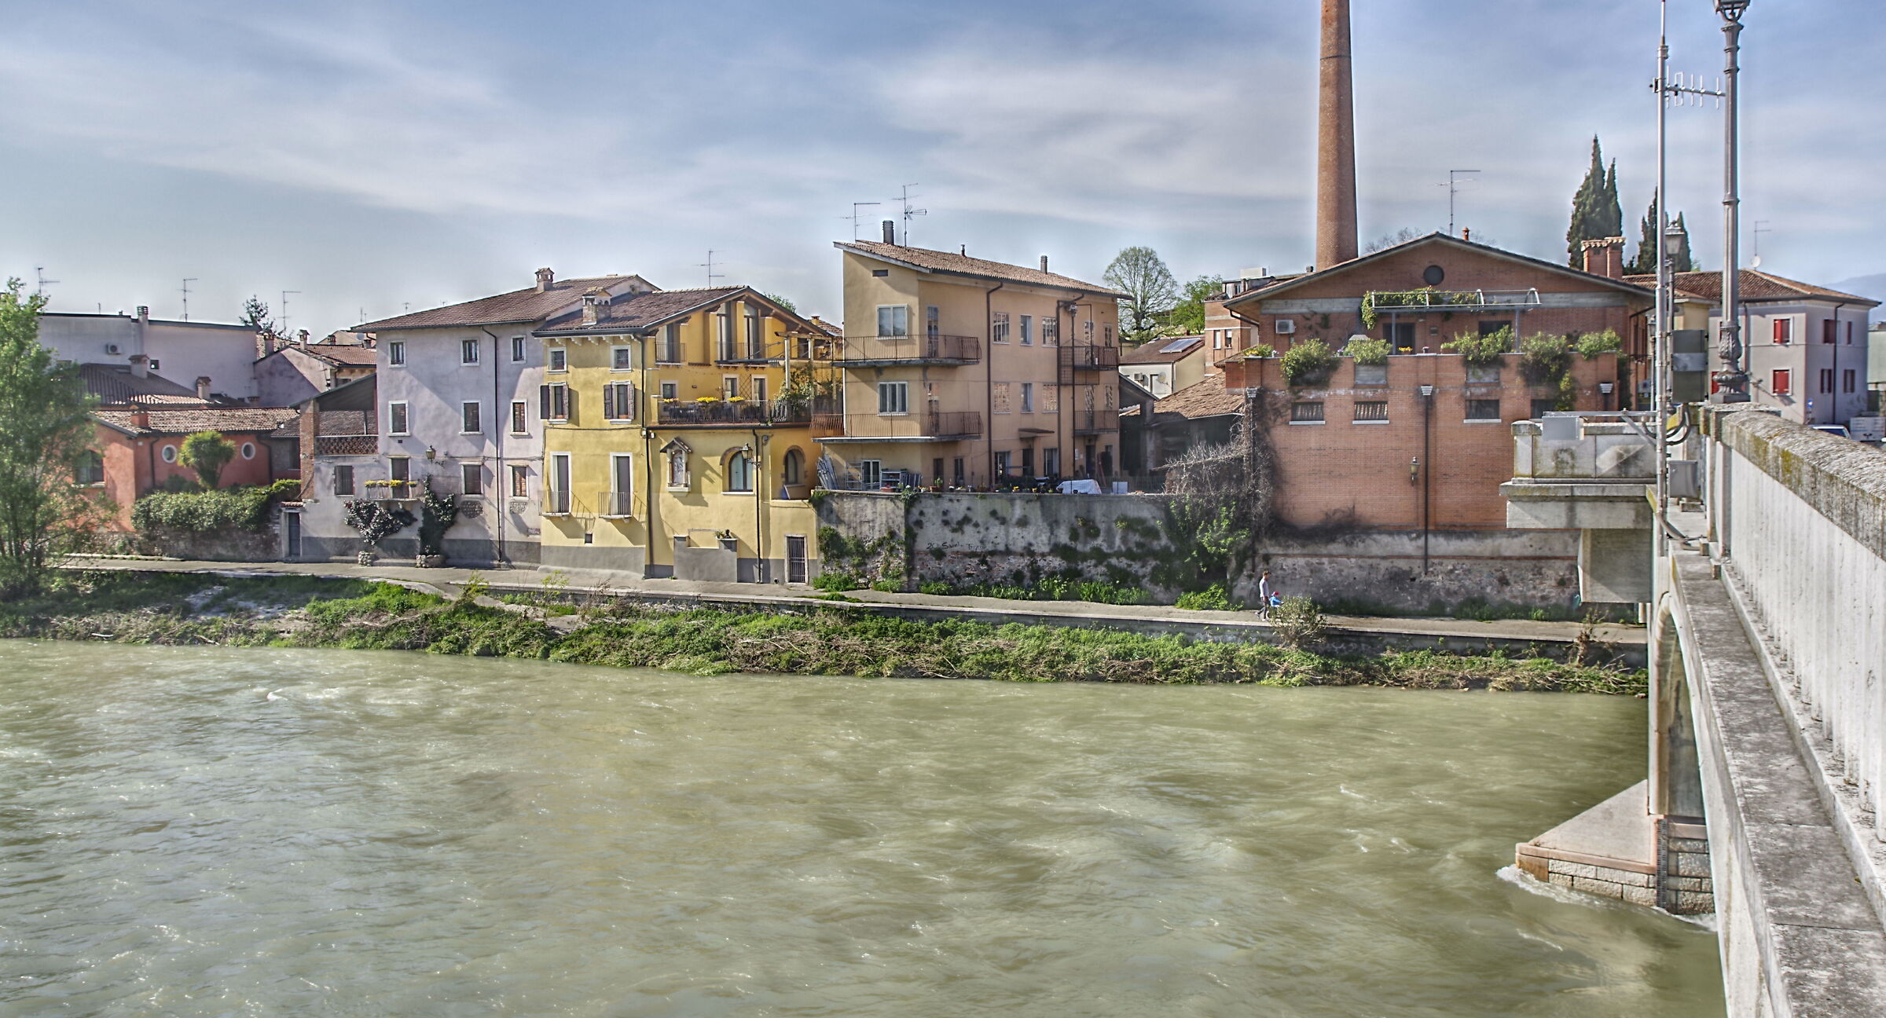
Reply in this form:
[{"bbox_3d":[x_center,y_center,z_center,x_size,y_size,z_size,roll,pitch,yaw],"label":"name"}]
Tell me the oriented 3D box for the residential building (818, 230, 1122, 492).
[{"bbox_3d":[2.161,-6.515,81.071,6.500,11.300,19.500,1,3,31],"label":"residential building"}]

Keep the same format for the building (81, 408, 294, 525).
[{"bbox_3d":[-43.015,-2.360,96.295,7.600,6.350,9.800,2,4,32],"label":"building"}]

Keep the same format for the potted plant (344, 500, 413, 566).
[{"bbox_3d":[-27.933,1.155,85.769,3.300,3.150,1.300,1,3,18],"label":"potted plant"}]

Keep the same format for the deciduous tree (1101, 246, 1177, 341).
[{"bbox_3d":[12.741,-10.182,111.624,5.200,13.500,5.200,0,3,0],"label":"deciduous tree"}]

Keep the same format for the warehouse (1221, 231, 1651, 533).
[{"bbox_3d":[18.970,-5.020,67.336,15.200,10.750,15.000,0,3,14],"label":"warehouse"}]

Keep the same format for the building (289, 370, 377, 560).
[{"bbox_3d":[-30.414,-2.231,89.997,5.500,9.400,5.600,1,3,20],"label":"building"}]

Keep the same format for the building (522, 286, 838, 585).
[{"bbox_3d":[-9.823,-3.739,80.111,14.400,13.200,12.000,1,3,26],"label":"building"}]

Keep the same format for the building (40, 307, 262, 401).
[{"bbox_3d":[-56.843,-7.043,117.975,8.500,11.400,18.500,1,3,24],"label":"building"}]

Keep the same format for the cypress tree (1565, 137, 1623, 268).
[{"bbox_3d":[37.627,-12.300,99.504,3.400,18.700,3.400,0,3,0],"label":"cypress tree"}]

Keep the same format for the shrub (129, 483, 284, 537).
[{"bbox_3d":[-37.785,0.049,88.913,8.600,2.650,1.900,0,3,14],"label":"shrub"}]

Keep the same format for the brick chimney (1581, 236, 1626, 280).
[{"bbox_3d":[25.537,-9.577,66.598,1.600,2.050,1.100,0,3,14],"label":"brick chimney"}]

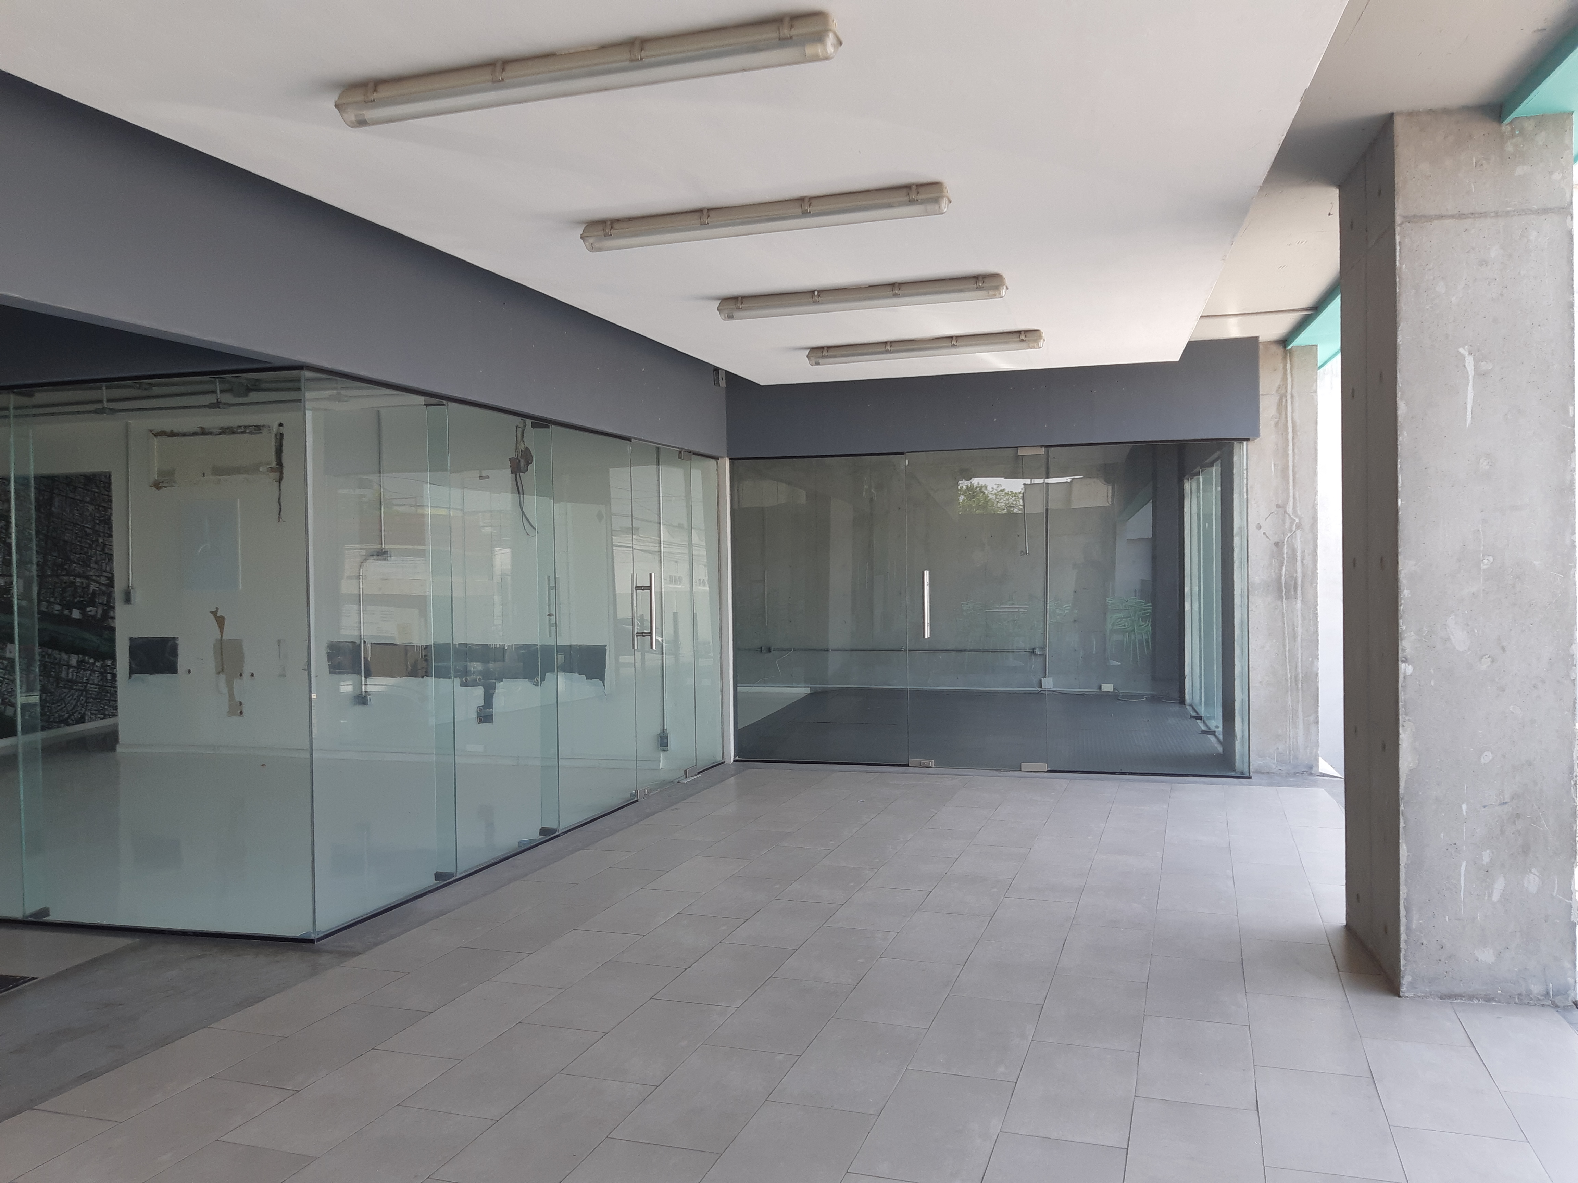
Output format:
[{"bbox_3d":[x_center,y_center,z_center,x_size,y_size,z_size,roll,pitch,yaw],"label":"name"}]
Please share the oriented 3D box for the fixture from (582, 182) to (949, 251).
[{"bbox_3d":[-0.101,-1.243,3.955,1.275,0.092,0.105,-1,1,18],"label":"fixture"}]

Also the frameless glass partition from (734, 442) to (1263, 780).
[{"bbox_3d":[1.271,0.126,8.185,3.555,2.210,0.080,-1,1,16],"label":"frameless glass partition"}]

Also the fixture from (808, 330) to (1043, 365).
[{"bbox_3d":[0.708,-1.291,6.283,1.275,0.092,0.105,-1,1,18],"label":"fixture"}]

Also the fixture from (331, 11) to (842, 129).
[{"bbox_3d":[-0.504,-1.219,2.796,1.275,0.092,0.105,-1,1,18],"label":"fixture"}]

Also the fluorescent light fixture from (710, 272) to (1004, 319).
[{"bbox_3d":[0.300,-1.267,5.122,1.275,0.092,0.105,-1,1,18],"label":"fluorescent light fixture"}]

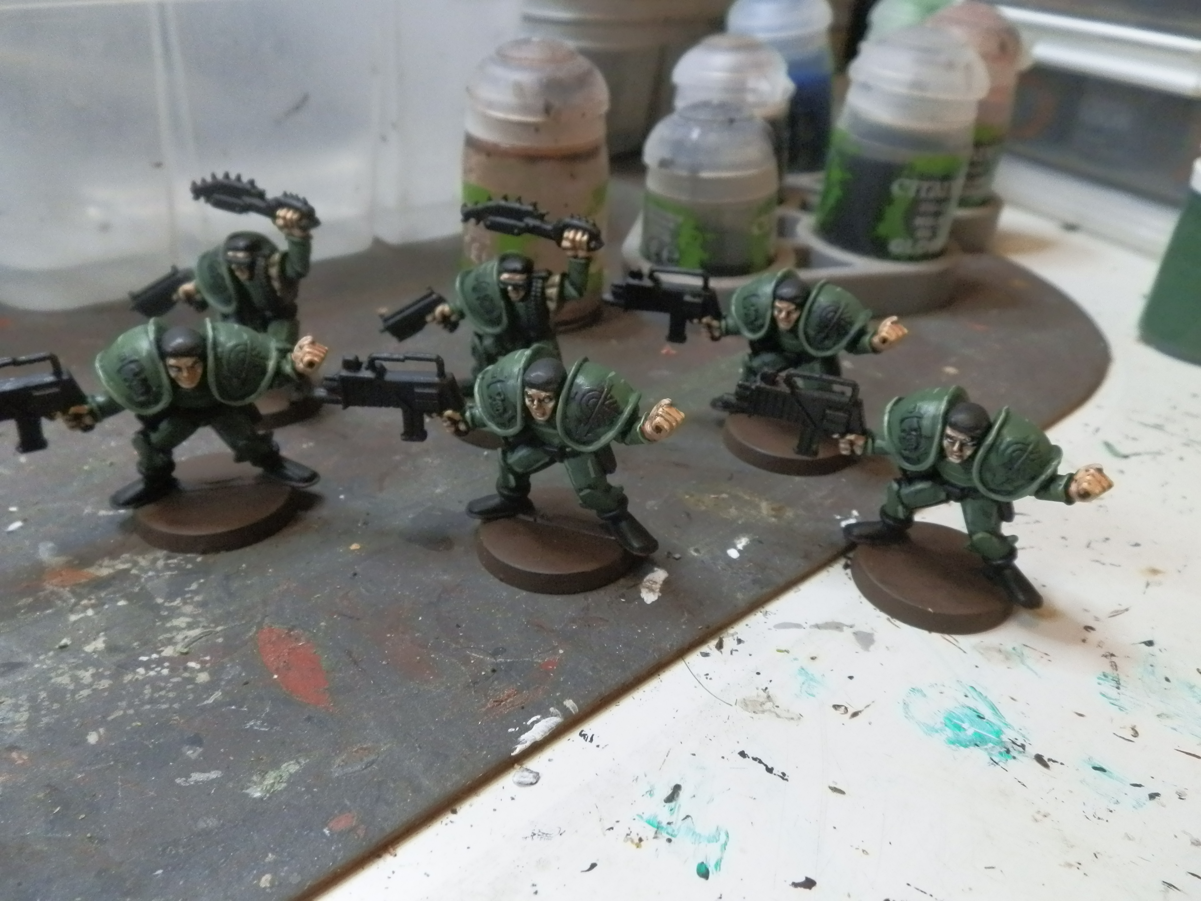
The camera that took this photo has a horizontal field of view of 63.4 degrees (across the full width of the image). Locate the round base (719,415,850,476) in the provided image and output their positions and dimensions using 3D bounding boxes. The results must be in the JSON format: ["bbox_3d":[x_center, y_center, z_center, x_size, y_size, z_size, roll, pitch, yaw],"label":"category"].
[{"bbox_3d":[0.036,-0.003,0.184,0.025,0.003,0.025,3,31,0],"label":"round base"}]

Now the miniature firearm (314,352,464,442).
[{"bbox_3d":[-0.033,-0.008,0.149,0.027,0.015,0.004,5,30,20],"label":"miniature firearm"}]

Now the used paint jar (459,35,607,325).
[{"bbox_3d":[-0.015,-0.062,0.225,0.035,0.059,0.035,2,31,-1],"label":"used paint jar"}]

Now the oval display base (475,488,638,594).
[{"bbox_3d":[-0.007,0.013,0.151,0.025,0.003,0.025,3,31,0],"label":"oval display base"}]

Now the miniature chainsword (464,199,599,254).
[{"bbox_3d":[-0.012,-0.039,0.169,0.025,0.007,0.004,12,31,0],"label":"miniature chainsword"}]

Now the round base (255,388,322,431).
[{"bbox_3d":[-0.065,-0.011,0.186,0.025,0.003,0.025,3,31,-2],"label":"round base"}]

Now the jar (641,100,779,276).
[{"bbox_3d":[0.027,-0.061,0.236,0.033,0.042,0.033,0,31,2],"label":"jar"}]

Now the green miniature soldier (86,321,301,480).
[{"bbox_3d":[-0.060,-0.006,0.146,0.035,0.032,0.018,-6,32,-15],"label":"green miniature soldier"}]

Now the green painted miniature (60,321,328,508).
[{"bbox_3d":[-0.059,-0.005,0.145,0.038,0.029,0.014,-5,32,-13],"label":"green painted miniature"}]

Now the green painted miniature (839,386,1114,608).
[{"bbox_3d":[0.052,0.006,0.143,0.038,0.032,0.018,21,35,27],"label":"green painted miniature"}]

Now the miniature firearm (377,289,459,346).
[{"bbox_3d":[-0.033,-0.024,0.181,0.016,0.009,0.004,-26,25,21],"label":"miniature firearm"}]

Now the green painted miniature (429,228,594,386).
[{"bbox_3d":[-0.016,-0.024,0.176,0.031,0.036,0.019,11,31,12],"label":"green painted miniature"}]

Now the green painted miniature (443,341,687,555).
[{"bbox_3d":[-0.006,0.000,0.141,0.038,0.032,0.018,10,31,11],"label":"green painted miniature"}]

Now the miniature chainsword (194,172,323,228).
[{"bbox_3d":[-0.059,-0.043,0.167,0.026,0.008,0.004,13,33,15],"label":"miniature chainsword"}]

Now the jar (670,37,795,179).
[{"bbox_3d":[0.034,-0.086,0.269,0.035,0.056,0.035,2,31,-1],"label":"jar"}]

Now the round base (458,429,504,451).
[{"bbox_3d":[-0.017,-0.008,0.187,0.025,0.003,0.025,3,31,0],"label":"round base"}]

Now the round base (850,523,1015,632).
[{"bbox_3d":[0.053,0.019,0.154,0.025,0.003,0.025,3,31,-2],"label":"round base"}]

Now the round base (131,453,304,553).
[{"bbox_3d":[-0.061,0.008,0.155,0.025,0.003,0.025,3,31,0],"label":"round base"}]

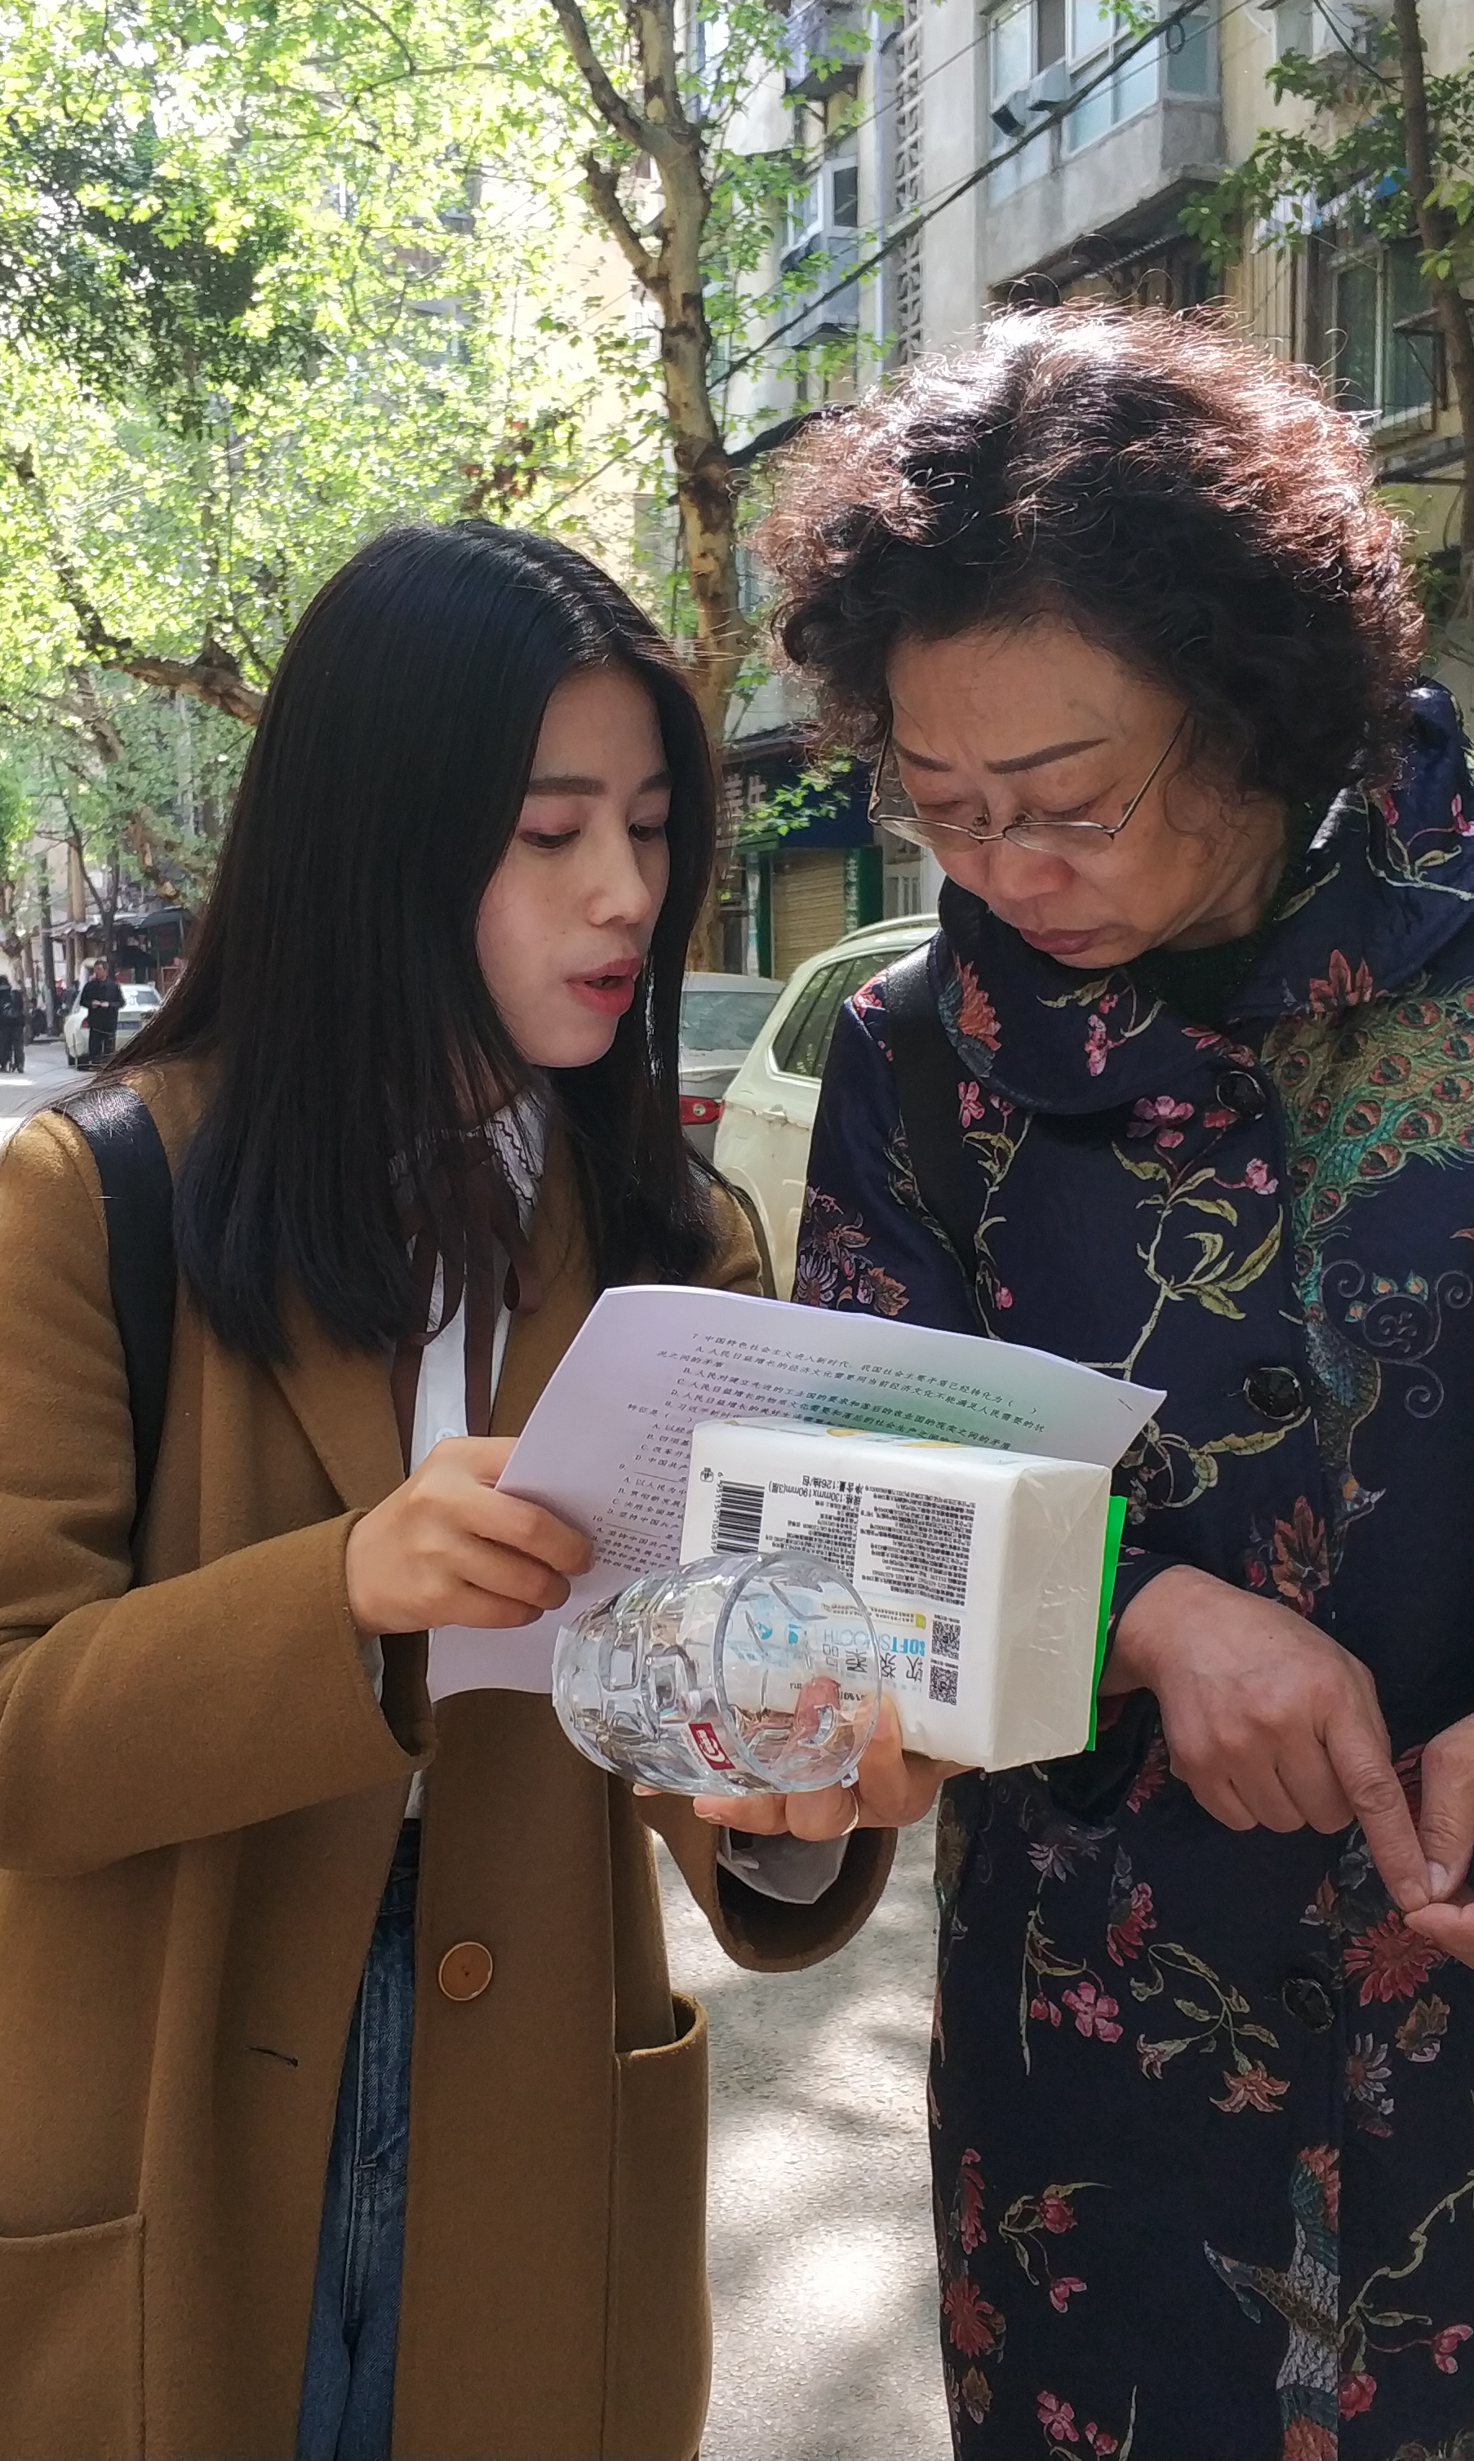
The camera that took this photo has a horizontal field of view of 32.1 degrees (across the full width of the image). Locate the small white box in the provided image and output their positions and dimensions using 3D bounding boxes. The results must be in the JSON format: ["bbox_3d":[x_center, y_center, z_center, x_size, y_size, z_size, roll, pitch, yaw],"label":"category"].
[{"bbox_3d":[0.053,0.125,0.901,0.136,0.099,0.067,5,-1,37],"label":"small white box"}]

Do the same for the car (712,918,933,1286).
[{"bbox_3d":[1.365,-0.193,7.817,1.800,1.660,4.400,-2,6,-20],"label":"car"}]

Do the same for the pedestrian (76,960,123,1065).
[{"bbox_3d":[-10.351,-3.522,41.800,0.580,1.720,0.360,-1,6,-11],"label":"pedestrian"}]

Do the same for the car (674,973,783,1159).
[{"bbox_3d":[-0.584,-0.555,12.793,1.760,1.460,4.500,-2,6,-20],"label":"car"}]

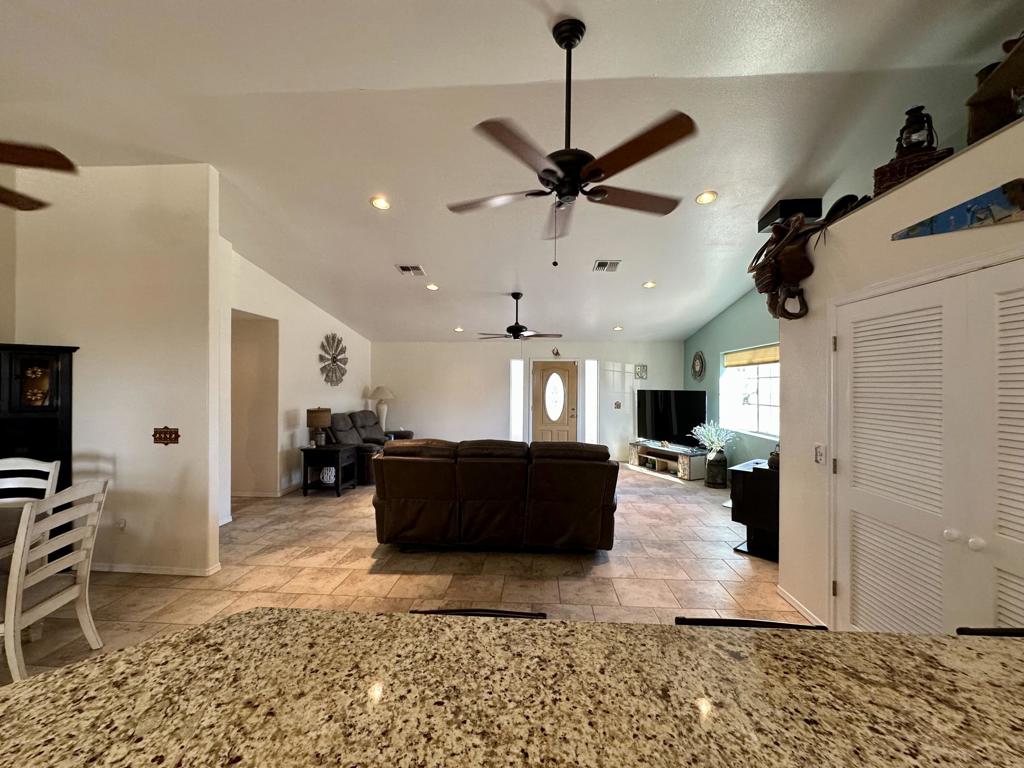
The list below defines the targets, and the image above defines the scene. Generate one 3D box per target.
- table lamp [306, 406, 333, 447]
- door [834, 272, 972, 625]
[{"bbox_3d":[-2.839,0.612,6.117,0.330,0.565,0.330,0,0,3],"label":"table lamp"},{"bbox_3d":[1.981,0.555,2.152,0.045,2.040,0.785,0,0,3],"label":"door"}]

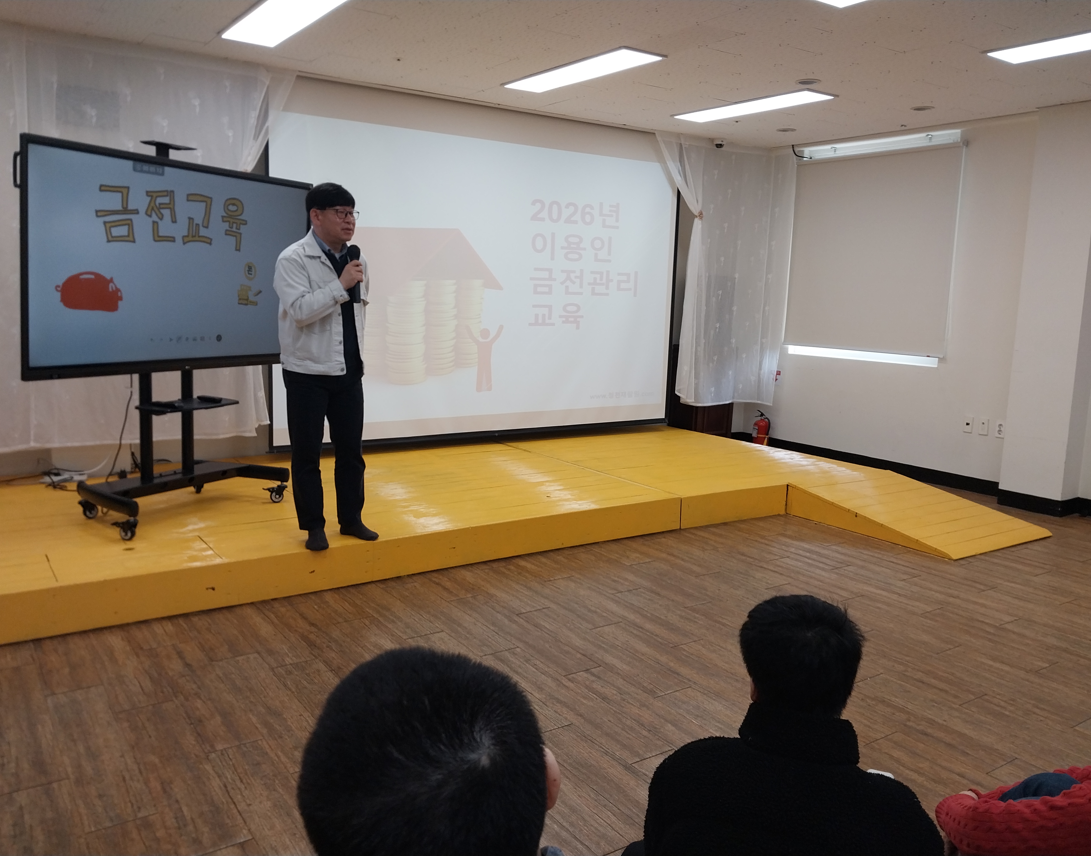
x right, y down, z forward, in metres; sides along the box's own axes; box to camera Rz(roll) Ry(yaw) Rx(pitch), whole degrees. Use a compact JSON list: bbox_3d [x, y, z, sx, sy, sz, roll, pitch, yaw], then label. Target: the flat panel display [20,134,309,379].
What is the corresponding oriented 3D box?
[{"bbox_3d":[-1.824,-0.811,4.351,0.080,1.020,1.700,10,11,26],"label":"flat panel display"}]

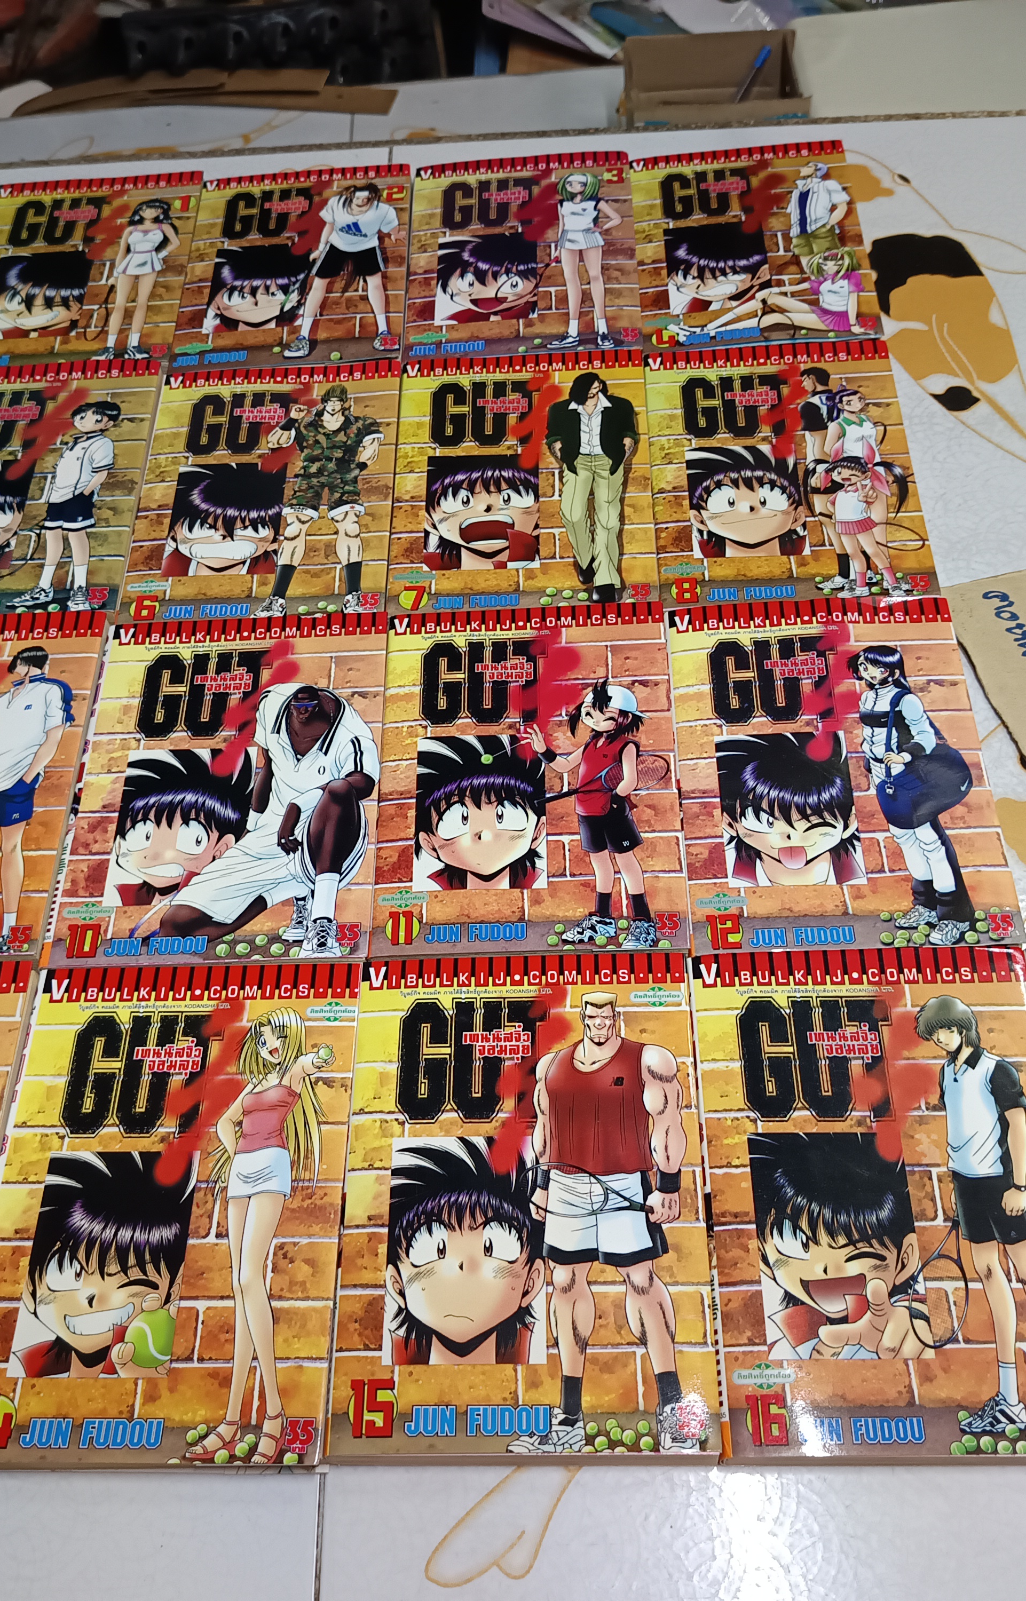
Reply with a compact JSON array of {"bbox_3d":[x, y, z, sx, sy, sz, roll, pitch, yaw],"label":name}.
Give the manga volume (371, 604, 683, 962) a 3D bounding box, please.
[{"bbox_3d":[0.007,-0.010,0.631,0.124,0.016,0.178,-2,55,3],"label":"manga volume"}]

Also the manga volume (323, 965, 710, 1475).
[{"bbox_3d":[0.005,0.139,0.529,0.124,0.016,0.178,-1,55,3],"label":"manga volume"}]

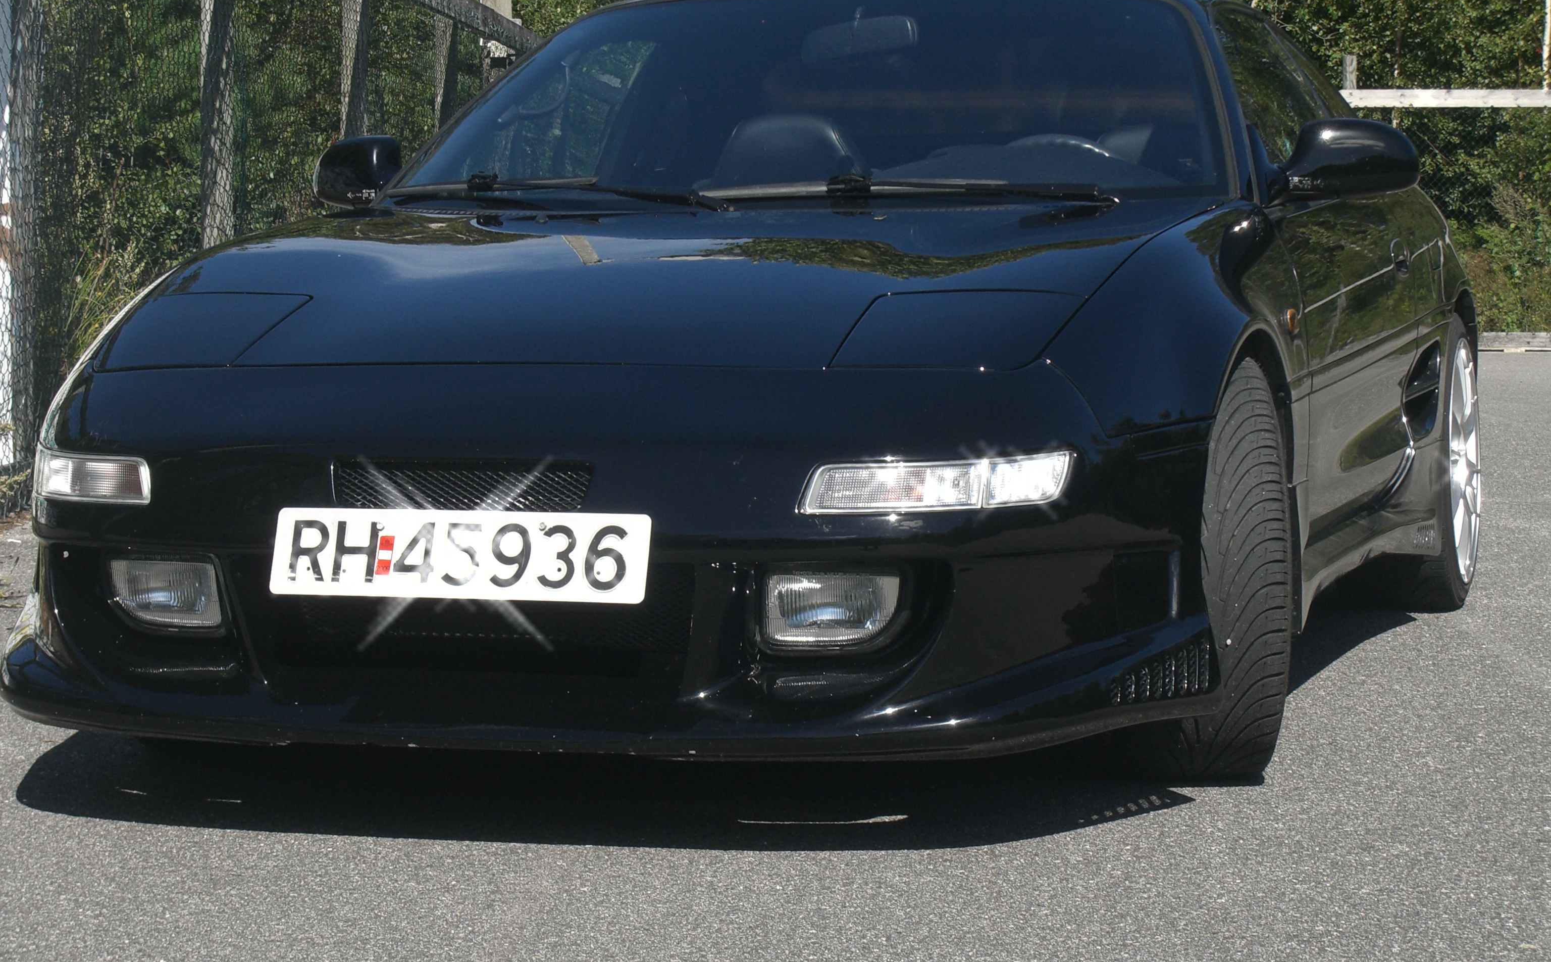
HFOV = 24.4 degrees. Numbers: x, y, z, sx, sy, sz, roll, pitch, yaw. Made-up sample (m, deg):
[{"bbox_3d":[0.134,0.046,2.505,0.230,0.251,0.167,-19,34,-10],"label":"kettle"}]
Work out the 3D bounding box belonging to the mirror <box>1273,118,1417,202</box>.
[{"bbox_3d":[0.905,-0.506,5.659,0.223,0.136,0.148,1,4,19],"label":"mirror"}]

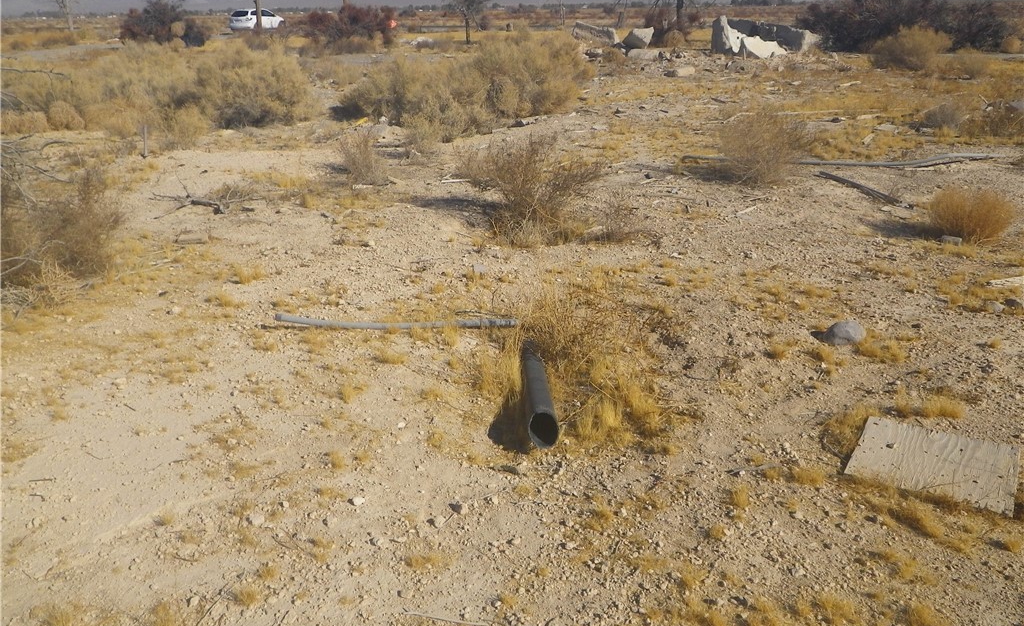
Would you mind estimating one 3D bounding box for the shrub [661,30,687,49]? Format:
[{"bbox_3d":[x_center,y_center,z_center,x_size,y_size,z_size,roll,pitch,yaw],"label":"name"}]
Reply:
[{"bbox_3d":[6.204,-10.457,31.630,0.877,0.649,0.877,3,21,10],"label":"shrub"}]

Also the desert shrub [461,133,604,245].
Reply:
[{"bbox_3d":[0.146,-0.935,5.990,1.063,0.718,0.957,0,20,1],"label":"desert shrub"}]

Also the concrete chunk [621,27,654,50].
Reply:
[{"bbox_3d":[4.779,-10.430,31.443,1.246,0.772,0.810,2,20,8],"label":"concrete chunk"}]

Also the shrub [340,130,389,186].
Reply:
[{"bbox_3d":[-1.398,-1.518,7.851,0.440,0.530,0.440,-4,20,-9],"label":"shrub"}]

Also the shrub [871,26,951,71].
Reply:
[{"bbox_3d":[9.818,-6.516,20.346,1.942,0.986,1.748,8,22,23],"label":"shrub"}]

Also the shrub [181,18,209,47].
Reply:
[{"bbox_3d":[-15.587,-13.697,40.407,1.317,1.309,1.251,-8,21,-19],"label":"shrub"}]

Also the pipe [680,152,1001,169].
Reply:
[{"bbox_3d":[3.346,-1.602,8.488,3.150,0.100,0.450,0,20,3],"label":"pipe"}]

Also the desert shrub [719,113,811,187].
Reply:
[{"bbox_3d":[2.381,-1.546,7.676,0.846,0.629,0.803,5,21,16],"label":"desert shrub"}]

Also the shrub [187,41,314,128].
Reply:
[{"bbox_3d":[-3.943,-3.497,12.488,1.750,1.120,1.600,-7,21,-15],"label":"shrub"}]

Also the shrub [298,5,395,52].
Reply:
[{"bbox_3d":[-7.263,-12.585,36.349,3.850,1.800,2.800,-5,21,-10],"label":"shrub"}]

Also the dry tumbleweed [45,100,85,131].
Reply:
[{"bbox_3d":[-6.441,-2.846,11.889,0.500,0.440,0.460,-11,23,-26],"label":"dry tumbleweed"}]

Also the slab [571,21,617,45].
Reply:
[{"bbox_3d":[3.429,-11.625,34.637,1.850,0.850,0.600,4,21,13],"label":"slab"}]

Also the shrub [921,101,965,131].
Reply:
[{"bbox_3d":[5.578,-2.543,10.689,0.514,0.325,0.488,9,22,26],"label":"shrub"}]

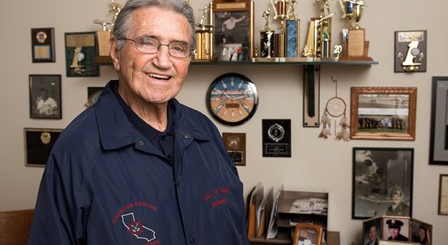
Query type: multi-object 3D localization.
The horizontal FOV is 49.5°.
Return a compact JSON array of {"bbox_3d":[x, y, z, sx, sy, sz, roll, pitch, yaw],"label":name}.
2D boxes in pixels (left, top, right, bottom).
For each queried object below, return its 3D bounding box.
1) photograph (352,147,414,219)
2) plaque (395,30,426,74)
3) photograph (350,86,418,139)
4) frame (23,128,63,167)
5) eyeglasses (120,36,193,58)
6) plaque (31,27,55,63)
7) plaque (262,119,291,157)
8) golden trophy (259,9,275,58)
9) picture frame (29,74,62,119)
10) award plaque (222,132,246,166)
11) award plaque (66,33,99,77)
[{"bbox_3d":[0.818,0.316,2.501,0.298,0.372,0.020,0,5,10],"label":"photograph"},{"bbox_3d":[0.929,-0.351,2.418,0.151,0.203,0.020,0,5,10],"label":"plaque"},{"bbox_3d":[0.810,-0.043,2.470,0.316,0.265,0.025,0,5,10],"label":"photograph"},{"bbox_3d":[-1.017,0.149,2.798,0.268,0.221,0.020,0,5,10],"label":"frame"},{"bbox_3d":[-0.148,-0.166,1.058,0.132,0.041,0.135,5,8,-25],"label":"eyeglasses"},{"bbox_3d":[-1.017,-0.433,2.742,0.129,0.189,0.024,0,5,10],"label":"plaque"},{"bbox_3d":[0.282,0.085,2.569,0.149,0.201,0.018,0,5,10],"label":"plaque"},{"bbox_3d":[0.213,-0.437,2.420,0.075,0.243,0.065,0,5,10],"label":"golden trophy"},{"bbox_3d":[-1.010,-0.144,2.768,0.197,0.249,0.018,0,5,10],"label":"picture frame"},{"bbox_3d":[0.058,0.145,2.613,0.124,0.175,0.018,0,5,10],"label":"award plaque"},{"bbox_3d":[-0.788,-0.377,2.709,0.188,0.248,0.020,0,5,10],"label":"award plaque"}]

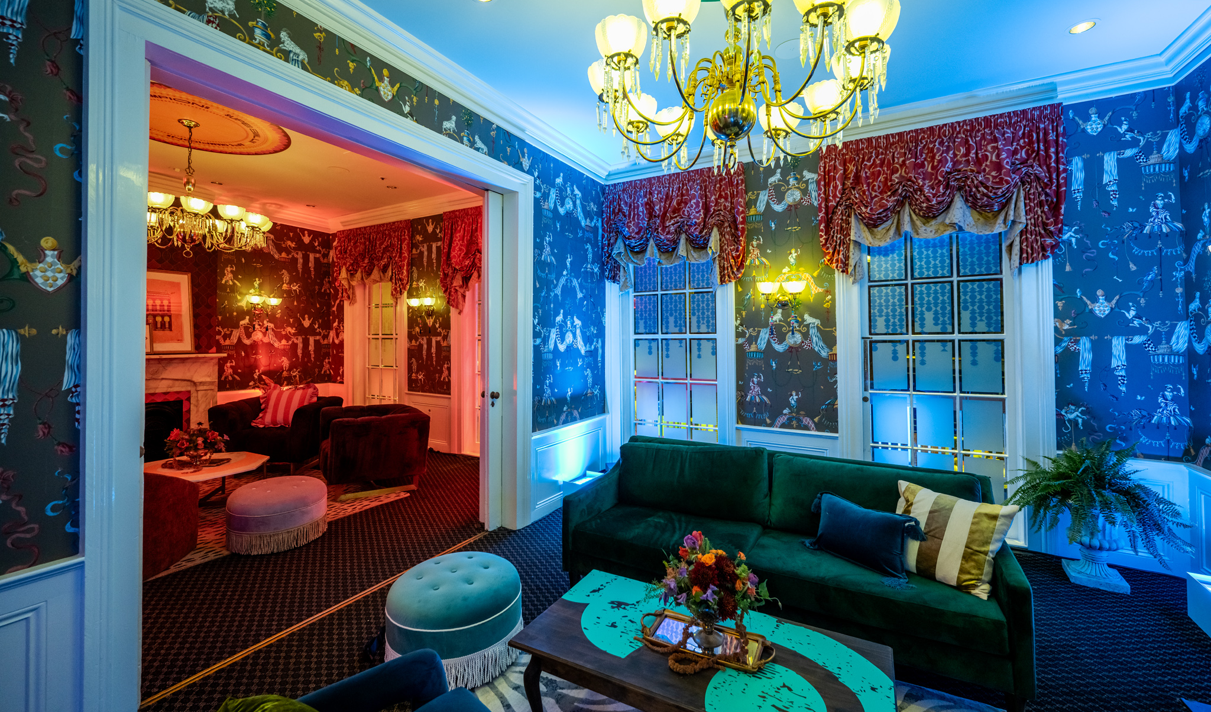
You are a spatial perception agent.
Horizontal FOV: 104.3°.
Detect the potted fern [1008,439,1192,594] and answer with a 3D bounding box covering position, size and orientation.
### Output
[{"bbox_3d":[3.121,1.011,3.018,0.837,0.868,0.822,1,1,30],"label":"potted fern"}]

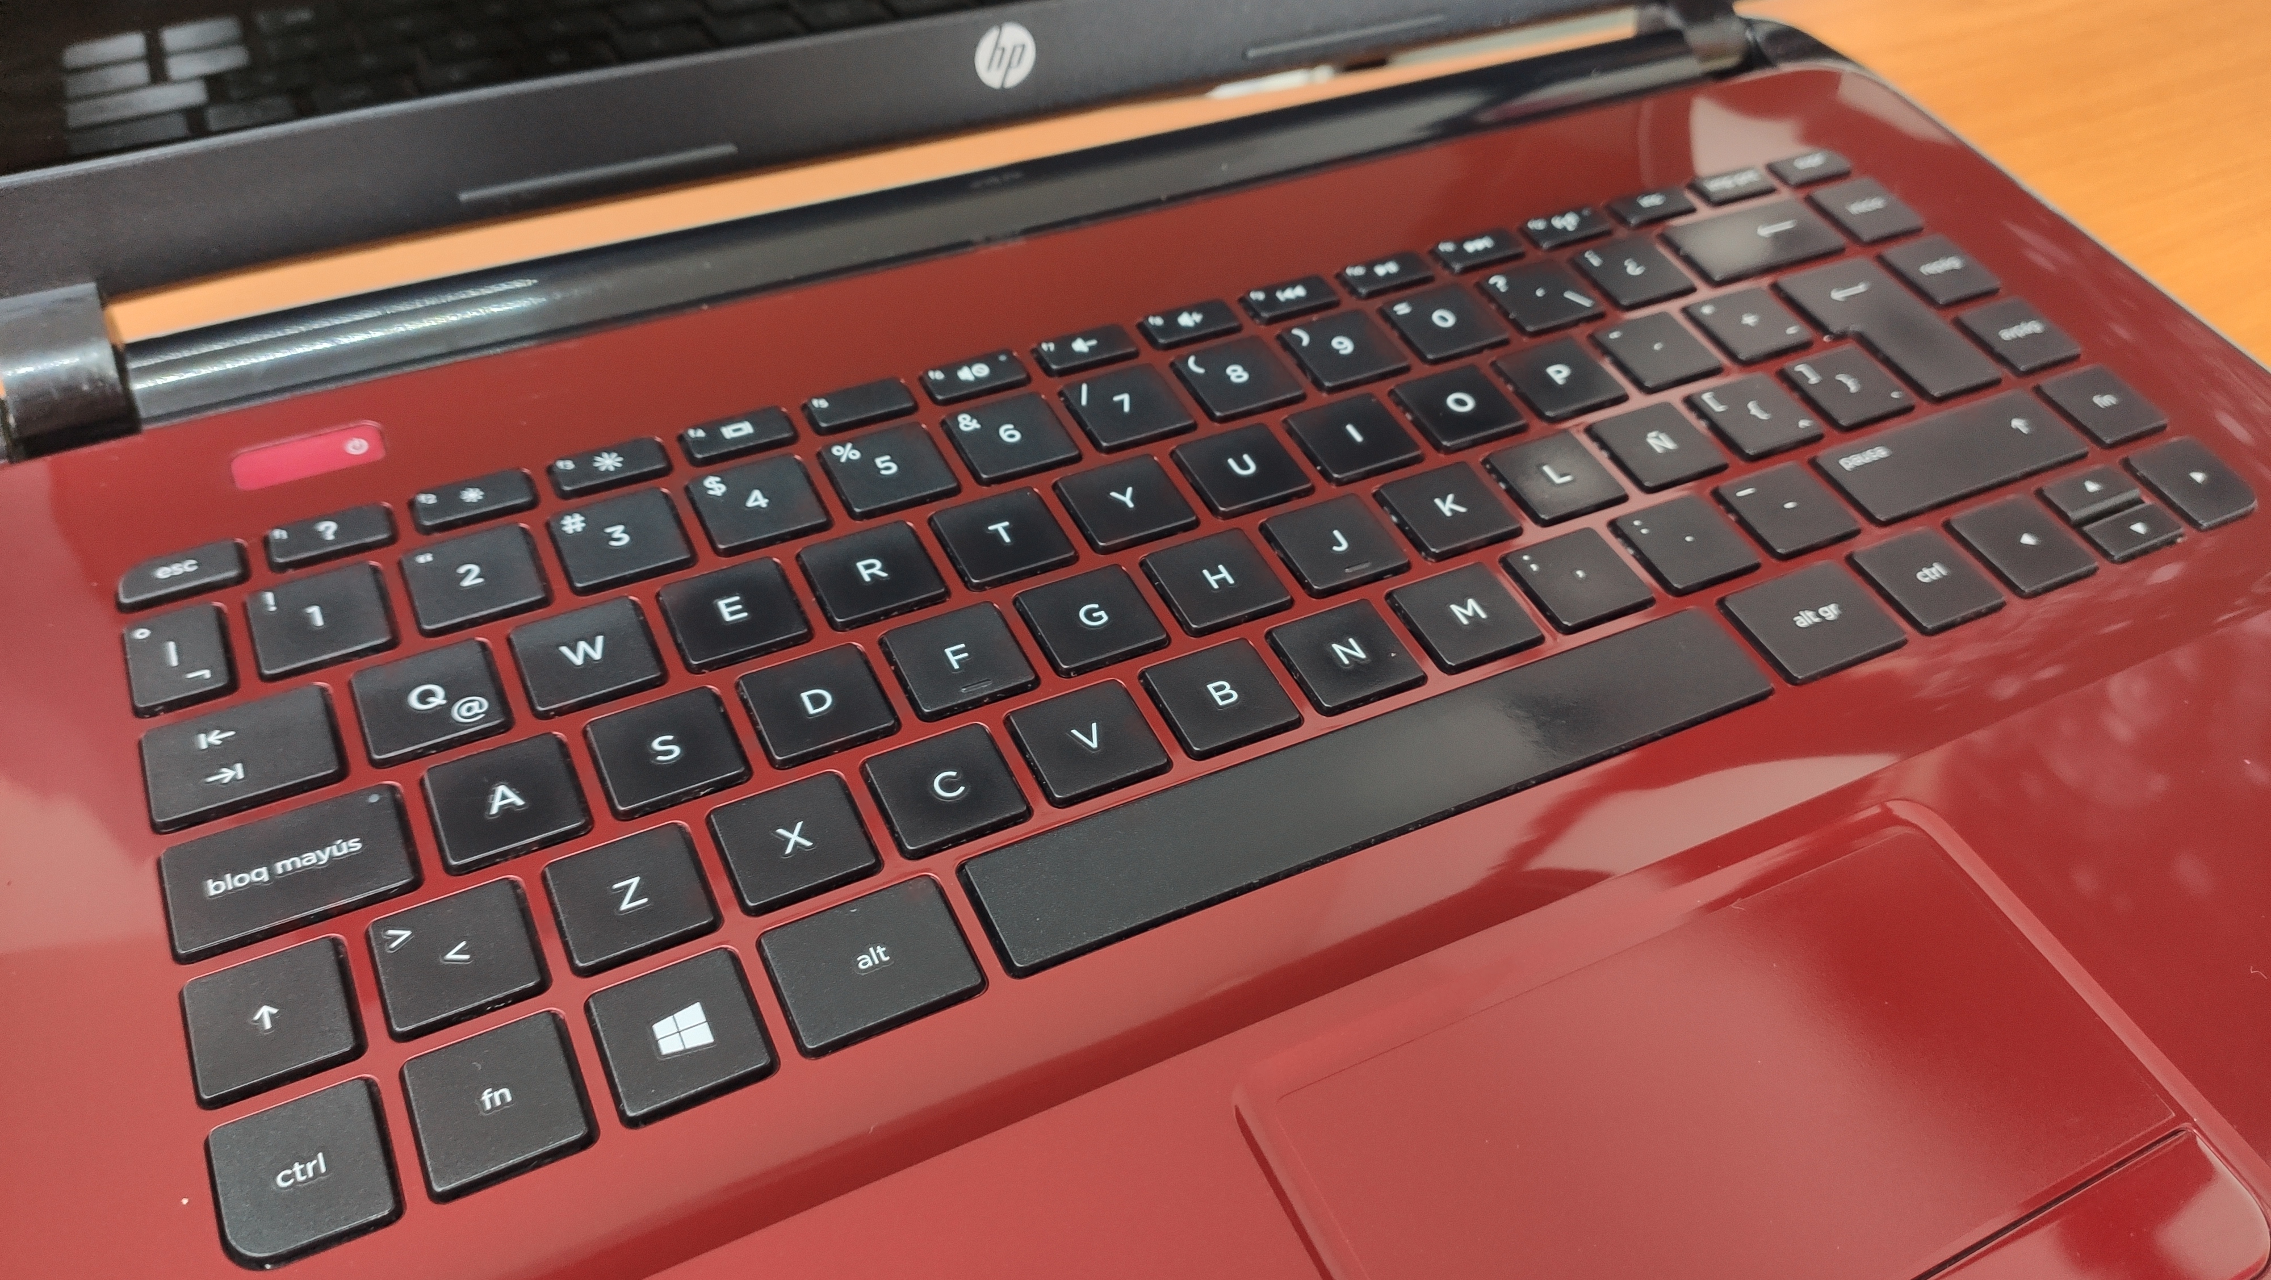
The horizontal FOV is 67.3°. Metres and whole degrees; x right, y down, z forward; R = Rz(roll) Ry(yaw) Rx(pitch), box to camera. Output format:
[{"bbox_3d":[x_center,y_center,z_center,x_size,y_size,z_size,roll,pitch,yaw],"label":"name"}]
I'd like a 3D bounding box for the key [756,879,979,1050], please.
[{"bbox_3d":[-0.028,0.035,0.184,0.020,0.003,0.016,-17,52,-21],"label":"key"}]

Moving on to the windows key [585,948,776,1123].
[{"bbox_3d":[-0.047,0.041,0.177,0.016,0.003,0.016,-17,52,-21],"label":"windows key"}]

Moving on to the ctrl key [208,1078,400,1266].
[{"bbox_3d":[-0.080,0.051,0.164,0.016,0.003,0.016,-17,52,-21],"label":"ctrl key"}]

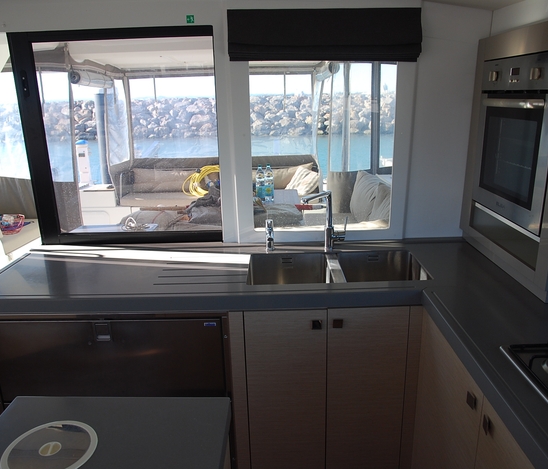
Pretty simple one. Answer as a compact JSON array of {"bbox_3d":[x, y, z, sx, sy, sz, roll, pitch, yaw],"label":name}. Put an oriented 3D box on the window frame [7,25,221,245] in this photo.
[{"bbox_3d":[-0.734,-0.443,2.269,0.925,1.005,0.060,-1,16,0],"label":"window frame"}]

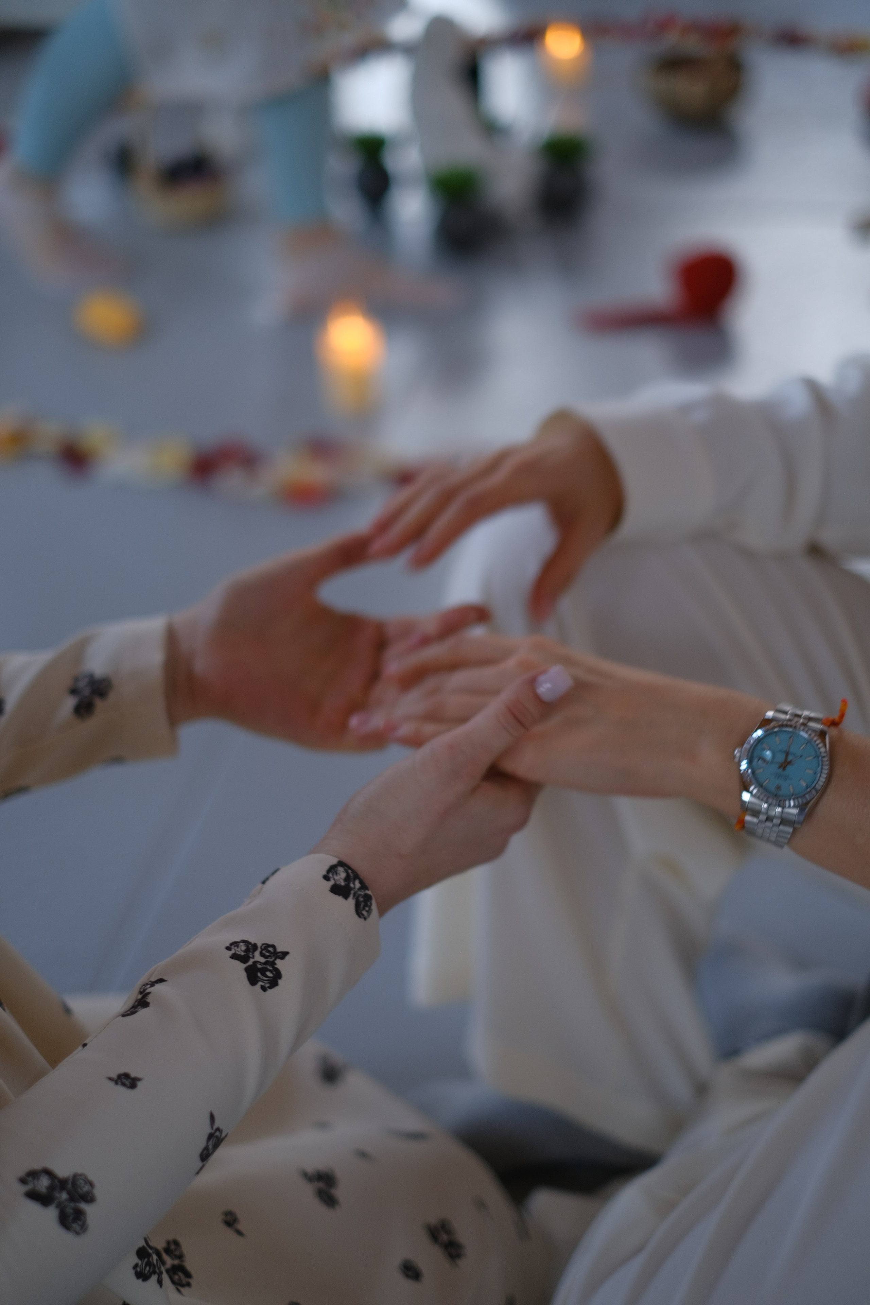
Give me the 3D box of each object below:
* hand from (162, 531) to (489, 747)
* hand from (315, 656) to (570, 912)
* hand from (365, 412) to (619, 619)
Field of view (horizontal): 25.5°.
[{"bbox_3d":[-0.054,-0.004,0.970,0.160,0.060,0.092,-7,51,-19],"label":"hand"},{"bbox_3d":[0.005,0.056,0.800,0.140,0.068,0.075,-42,11,-18],"label":"hand"},{"bbox_3d":[0.033,-0.075,1.030,0.145,0.088,0.078,-21,19,-9],"label":"hand"}]

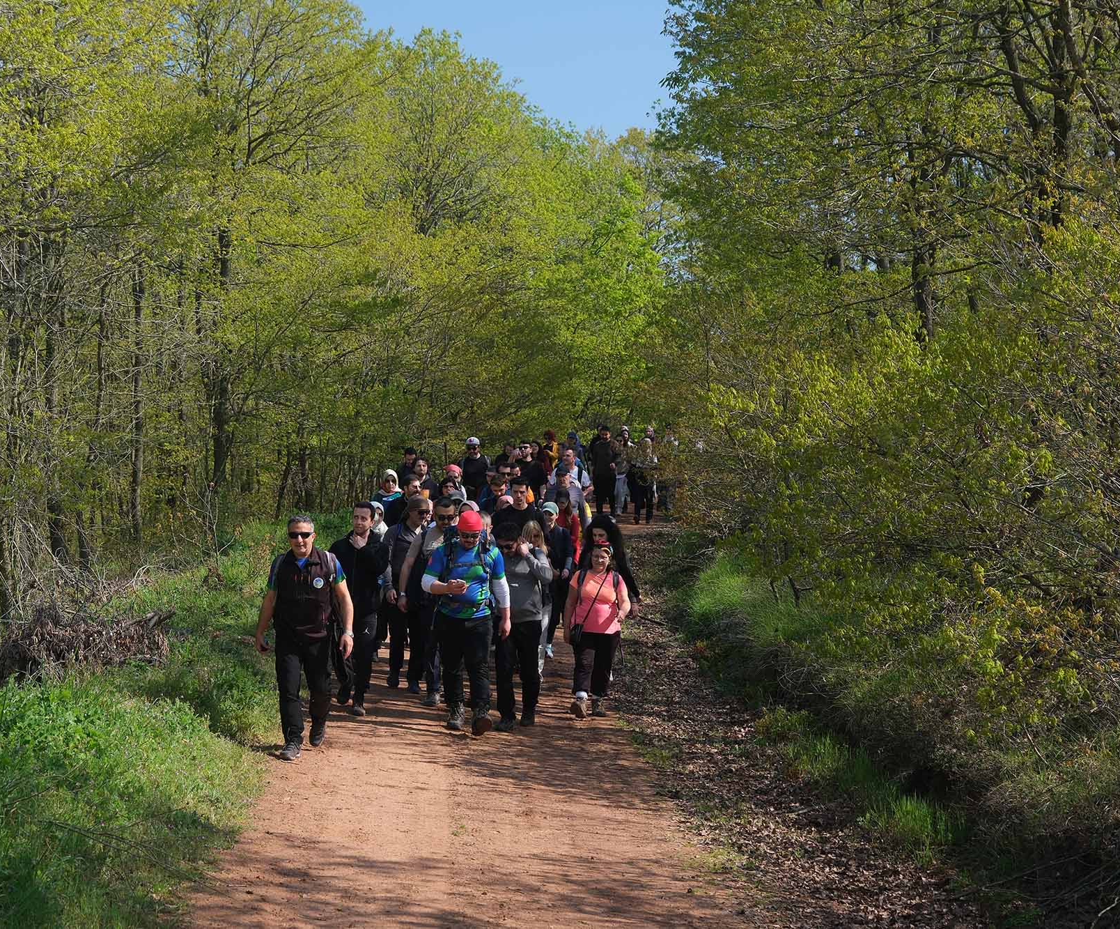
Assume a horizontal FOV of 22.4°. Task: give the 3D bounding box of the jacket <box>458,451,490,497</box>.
[{"bbox_3d":[-1.240,0.166,41.000,0.520,0.680,0.300,0,1,0],"label":"jacket"}]

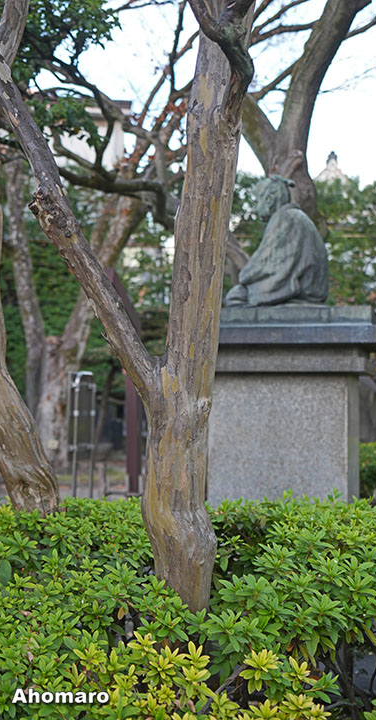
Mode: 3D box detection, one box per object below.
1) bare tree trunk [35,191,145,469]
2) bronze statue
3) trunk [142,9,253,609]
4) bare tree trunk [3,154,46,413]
[{"bbox_3d":[-1.411,-0.412,13.600,1.550,3.970,0.850,0,-1,0],"label":"bare tree trunk"},{"bbox_3d":[0.581,-0.776,6.100,0.670,0.845,0.620,0,-1,15],"label":"bronze statue"},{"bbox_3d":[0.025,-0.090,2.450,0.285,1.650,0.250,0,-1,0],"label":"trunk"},{"bbox_3d":[-2.435,-0.931,14.000,0.650,4.200,0.500,0,-1,0],"label":"bare tree trunk"}]

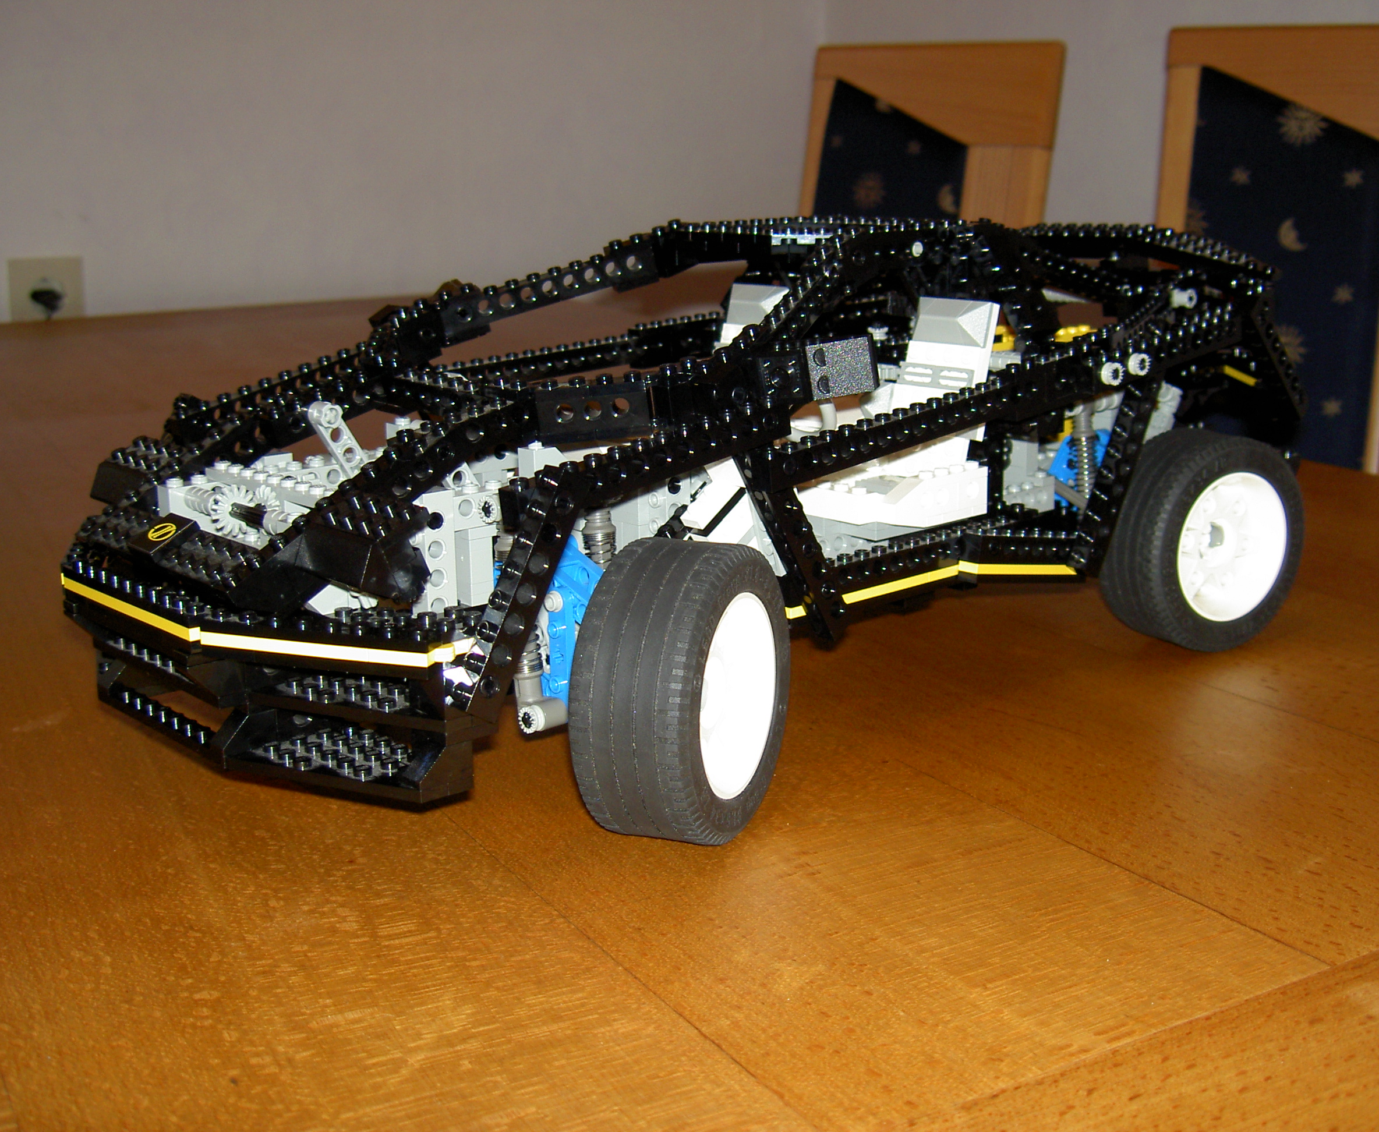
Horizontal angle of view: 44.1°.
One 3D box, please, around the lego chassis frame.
[{"bbox_3d":[0.018,-0.050,0.596,0.456,0.141,0.214,-12,17,-41],"label":"lego chassis frame"}]

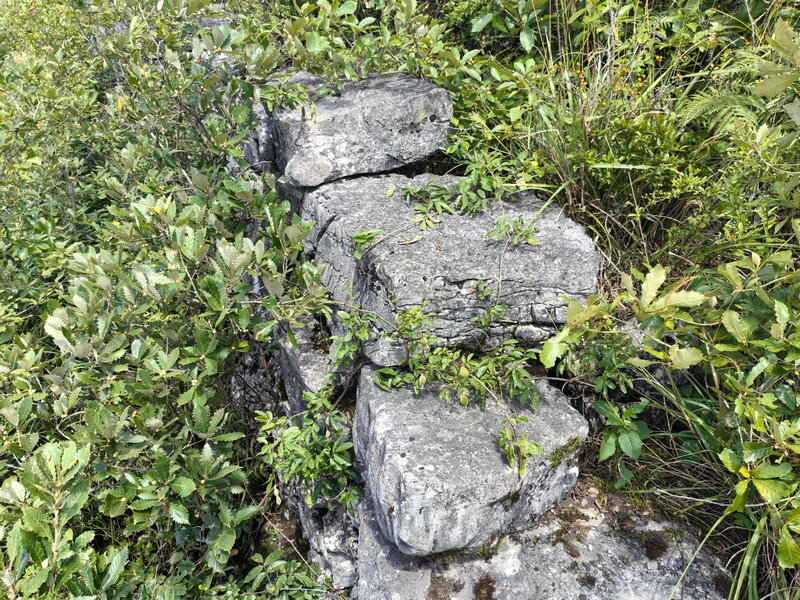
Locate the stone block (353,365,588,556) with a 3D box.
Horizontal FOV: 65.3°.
[{"bbox_3d":[0.169,0.432,1.908,0.560,0.270,0.480,-9,39,-11],"label":"stone block"}]

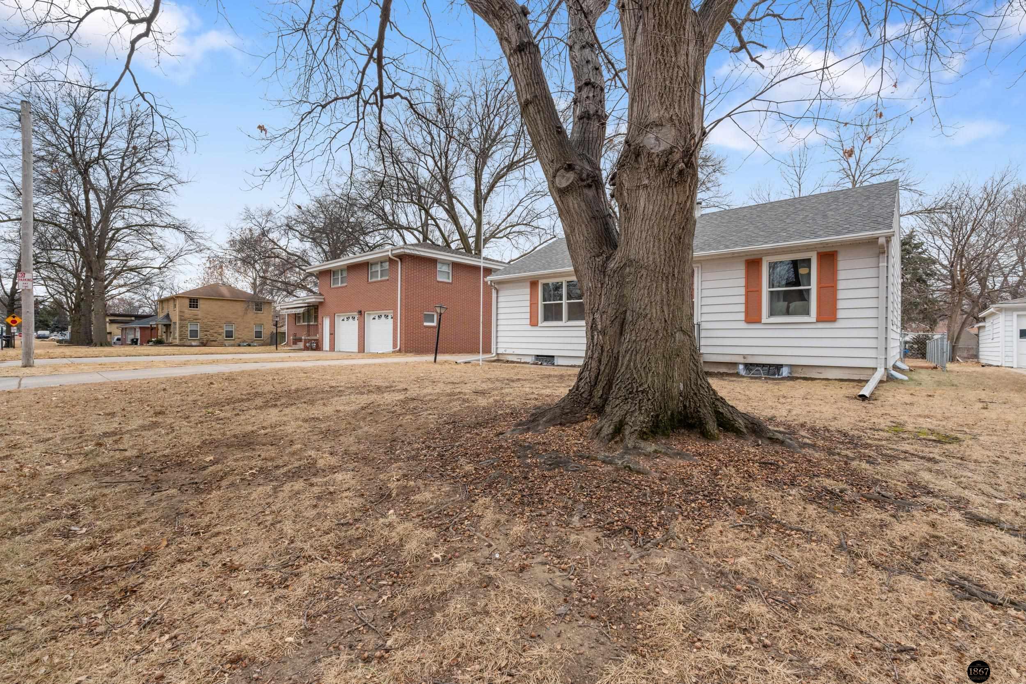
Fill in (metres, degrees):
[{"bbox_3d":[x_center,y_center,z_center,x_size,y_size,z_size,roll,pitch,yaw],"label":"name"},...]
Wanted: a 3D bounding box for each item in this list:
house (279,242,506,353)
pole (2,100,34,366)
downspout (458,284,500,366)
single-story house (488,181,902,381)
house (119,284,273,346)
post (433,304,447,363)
[{"bbox_3d":[-7.490,-2.671,28.911,14.100,6.400,8.800,1,0,42],"label":"house"},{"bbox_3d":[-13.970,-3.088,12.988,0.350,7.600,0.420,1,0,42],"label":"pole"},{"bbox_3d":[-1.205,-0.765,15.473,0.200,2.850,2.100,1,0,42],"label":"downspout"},{"bbox_3d":[5.920,-1.756,15.488,11.050,5.000,8.300,1,0,42],"label":"single-story house"},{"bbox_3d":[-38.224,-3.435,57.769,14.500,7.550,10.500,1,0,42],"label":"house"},{"bbox_3d":[-2.350,-0.263,14.264,0.420,1.860,0.420,6,0,42],"label":"post"}]

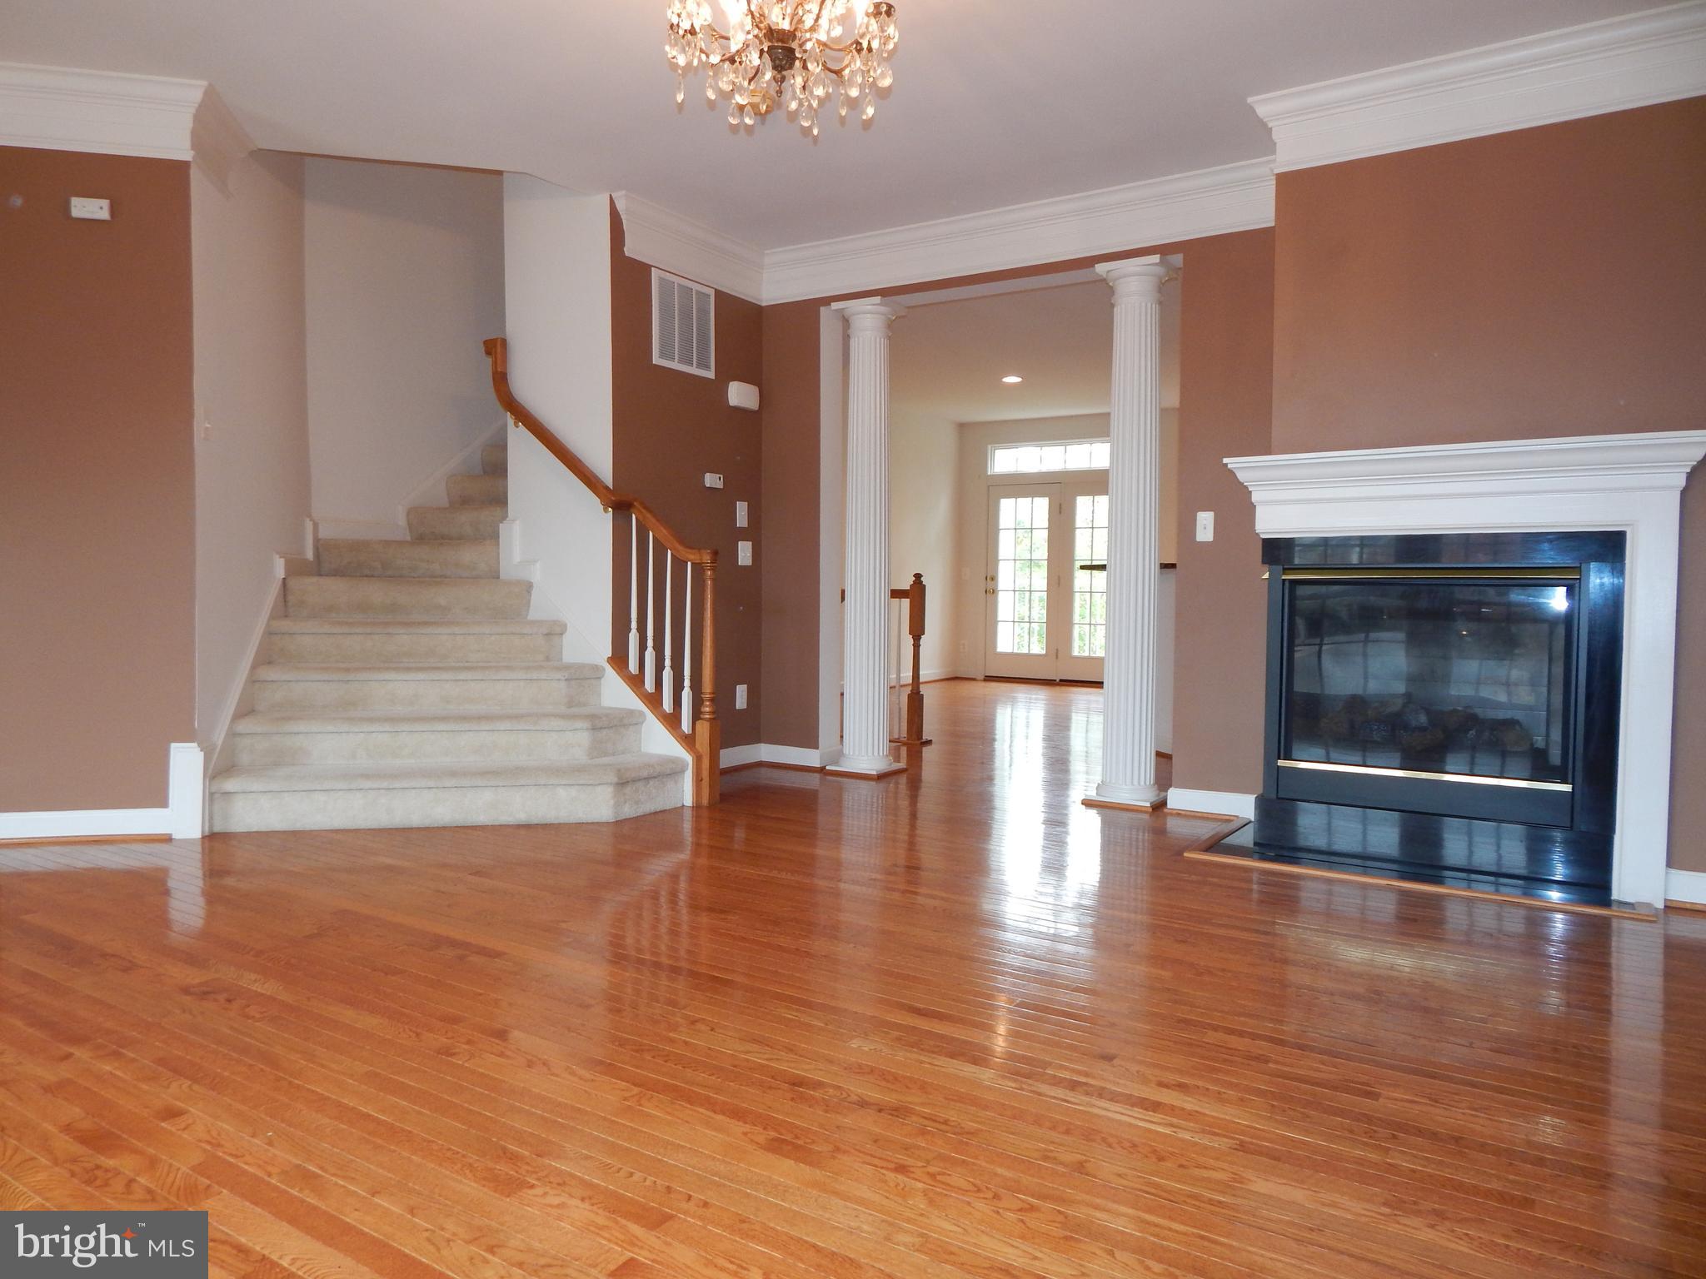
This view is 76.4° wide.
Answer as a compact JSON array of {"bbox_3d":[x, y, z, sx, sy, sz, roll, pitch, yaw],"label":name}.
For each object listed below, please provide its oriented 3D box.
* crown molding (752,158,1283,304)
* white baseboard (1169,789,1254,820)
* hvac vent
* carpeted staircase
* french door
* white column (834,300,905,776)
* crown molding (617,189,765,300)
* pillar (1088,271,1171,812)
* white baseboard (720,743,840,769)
[{"bbox_3d":[0.650,-1.893,5.138,2.742,0.257,0.098,2,3,32],"label":"crown molding"},{"bbox_3d":[1.577,0.713,4.711,0.430,0.100,0.034,2,3,32],"label":"white baseboard"},{"bbox_3d":[-0.822,-1.555,5.367,0.024,0.451,0.470,2,3,32],"label":"hvac vent"},{"bbox_3d":[-1.786,-0.174,5.286,1.868,1.760,1.995,0,3,-13],"label":"carpeted staircase"},{"bbox_3d":[2.104,-0.566,11.015,1.638,2.049,0.078,2,3,32],"label":"french door"},{"bbox_3d":[0.076,-0.510,5.697,0.313,2.422,0.303,2,3,32],"label":"white column"},{"bbox_3d":[-0.741,-1.917,5.406,0.098,0.257,1.113,2,3,32],"label":"crown molding"},{"bbox_3d":[1.263,-0.462,4.907,0.298,2.422,0.303,2,3,32],"label":"pillar"},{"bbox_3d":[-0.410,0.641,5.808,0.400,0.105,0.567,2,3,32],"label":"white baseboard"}]

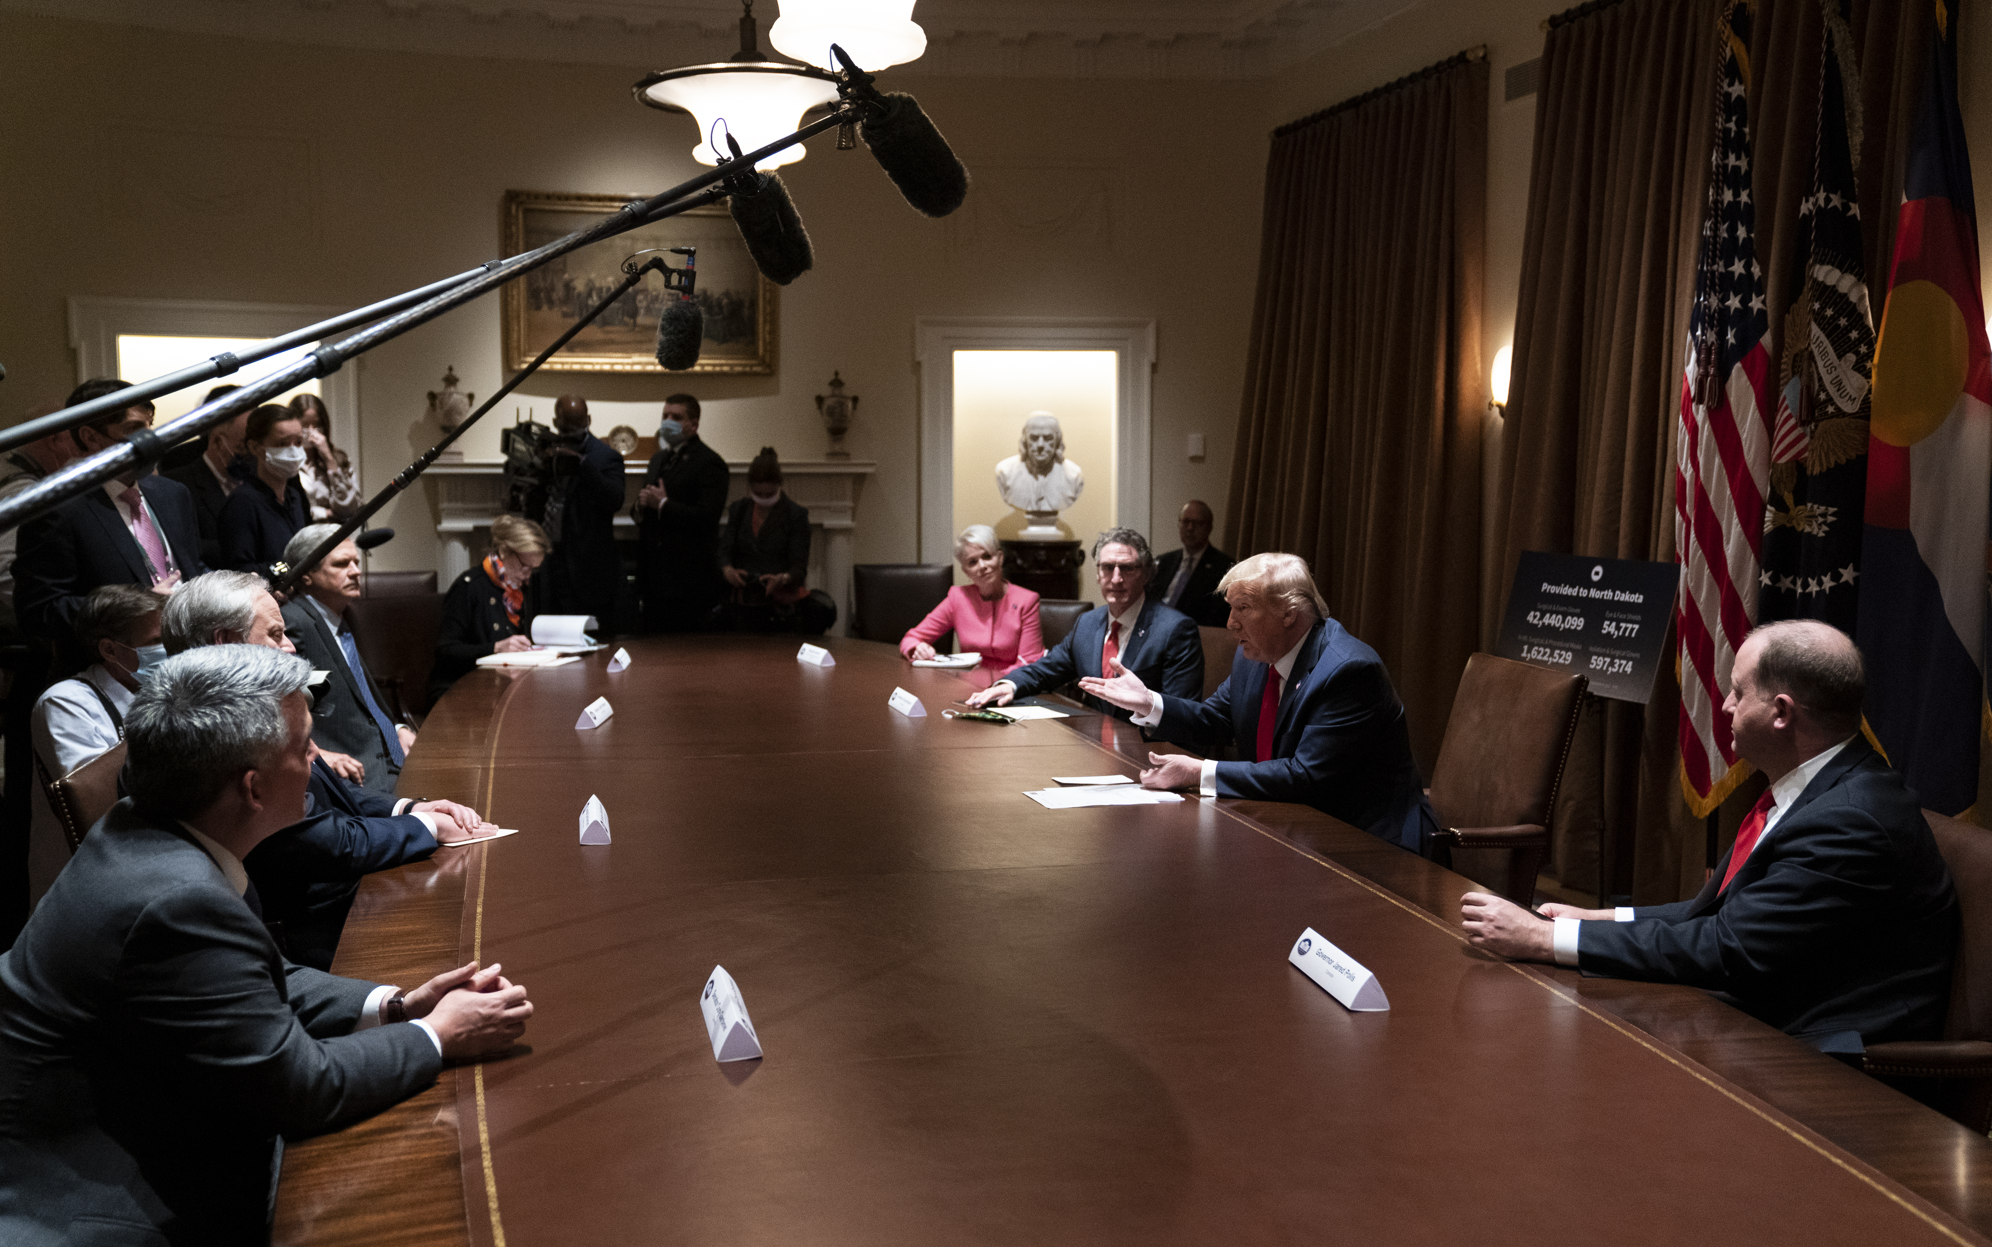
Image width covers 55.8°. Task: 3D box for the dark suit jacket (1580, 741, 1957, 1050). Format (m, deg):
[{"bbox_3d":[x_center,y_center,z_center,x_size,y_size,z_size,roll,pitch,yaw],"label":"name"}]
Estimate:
[{"bbox_3d":[1.324,0.500,3.227,0.650,0.600,0.560,1,6,7],"label":"dark suit jacket"}]

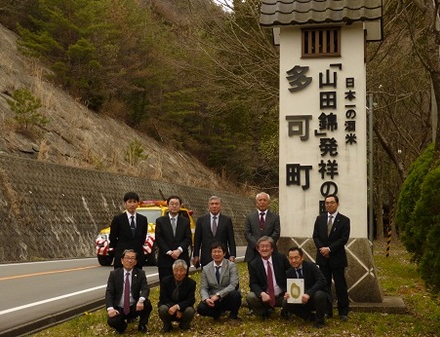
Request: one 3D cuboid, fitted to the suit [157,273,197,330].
[{"bbox_3d":[-0.541,1.645,9.700,0.490,0.680,0.640,0,-3,-6],"label":"suit"}]

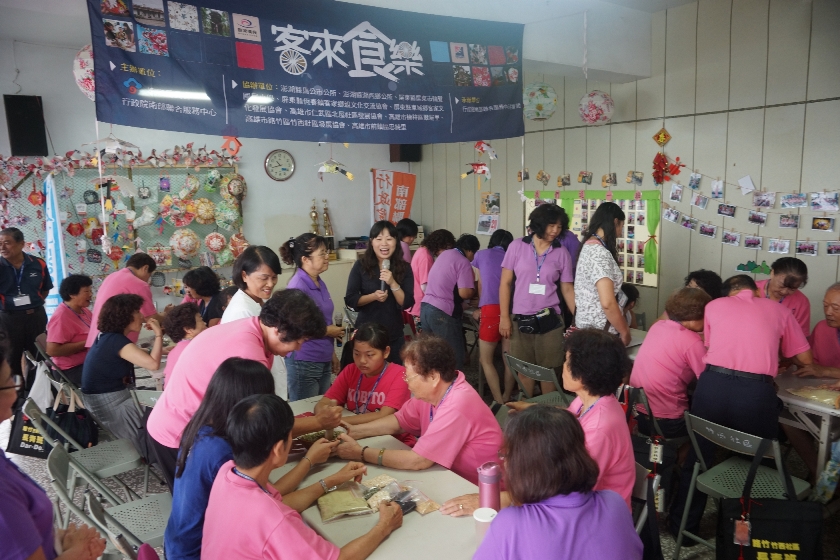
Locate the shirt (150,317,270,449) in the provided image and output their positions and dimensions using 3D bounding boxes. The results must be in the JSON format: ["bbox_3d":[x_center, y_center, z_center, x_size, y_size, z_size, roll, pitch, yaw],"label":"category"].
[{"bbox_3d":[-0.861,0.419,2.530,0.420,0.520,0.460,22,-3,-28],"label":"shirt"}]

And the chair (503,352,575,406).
[{"bbox_3d":[0.870,0.821,3.824,0.500,0.780,0.450,-7,10,-36],"label":"chair"}]

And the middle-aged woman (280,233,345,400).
[{"bbox_3d":[-0.570,0.487,3.445,0.370,1.500,0.430,2,9,25],"label":"middle-aged woman"}]

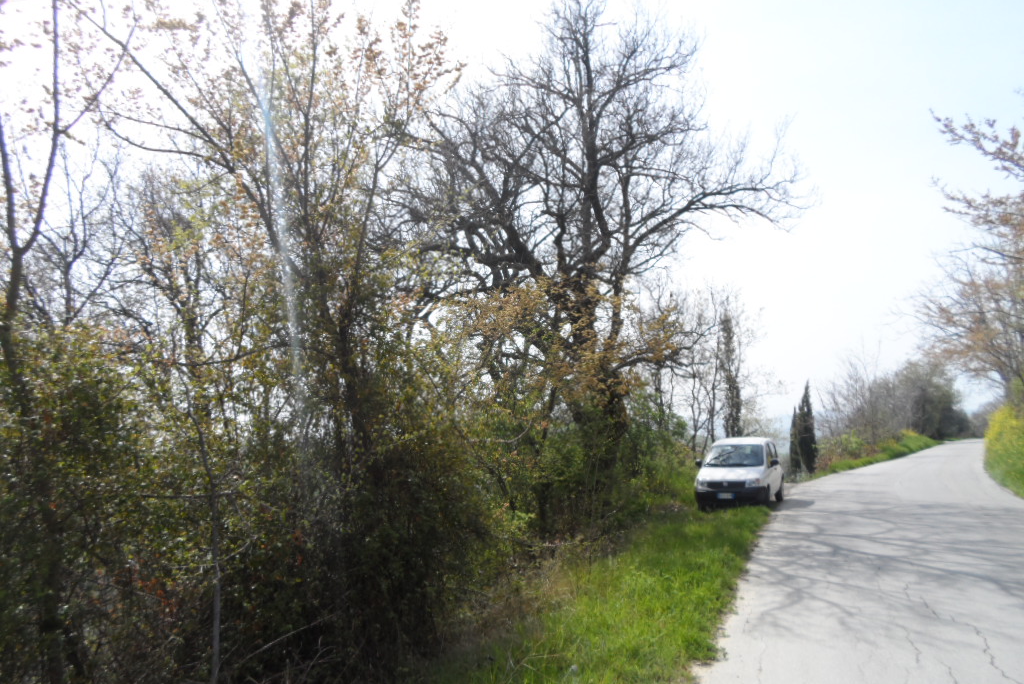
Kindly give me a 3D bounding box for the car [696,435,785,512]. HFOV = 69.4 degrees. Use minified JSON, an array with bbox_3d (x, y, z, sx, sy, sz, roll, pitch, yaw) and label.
[{"bbox_3d":[5.282,3.017,17.069,1.620,1.540,3.540,-5,-7,27],"label":"car"}]

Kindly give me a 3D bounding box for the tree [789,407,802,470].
[{"bbox_3d":[10.613,3.732,27.658,0.480,2.632,0.480,-3,-7,22],"label":"tree"}]

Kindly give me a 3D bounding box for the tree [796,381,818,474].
[{"bbox_3d":[10.917,3.178,27.212,0.740,3.527,0.740,-3,-7,22],"label":"tree"}]

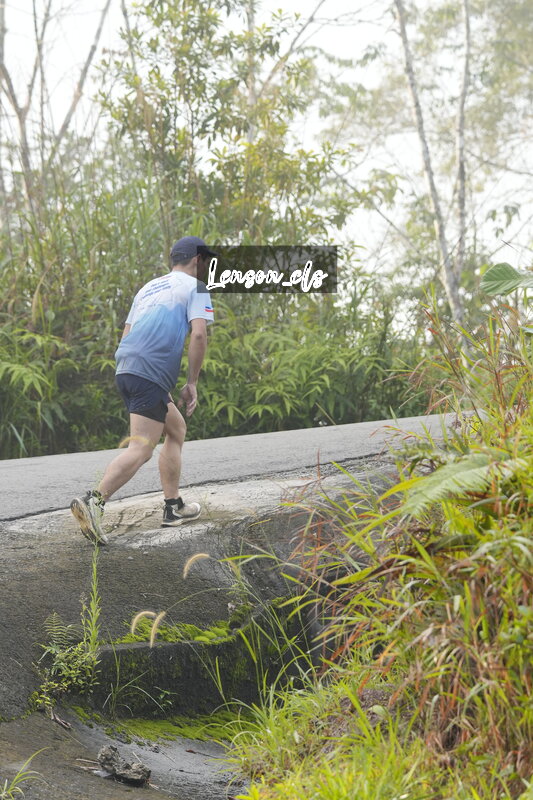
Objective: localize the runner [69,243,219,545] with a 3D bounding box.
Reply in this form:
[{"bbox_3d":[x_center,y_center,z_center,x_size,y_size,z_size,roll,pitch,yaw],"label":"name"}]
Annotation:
[{"bbox_3d":[-0.627,-0.053,22.000,1.000,1.550,0.570,-2,3,-45],"label":"runner"}]

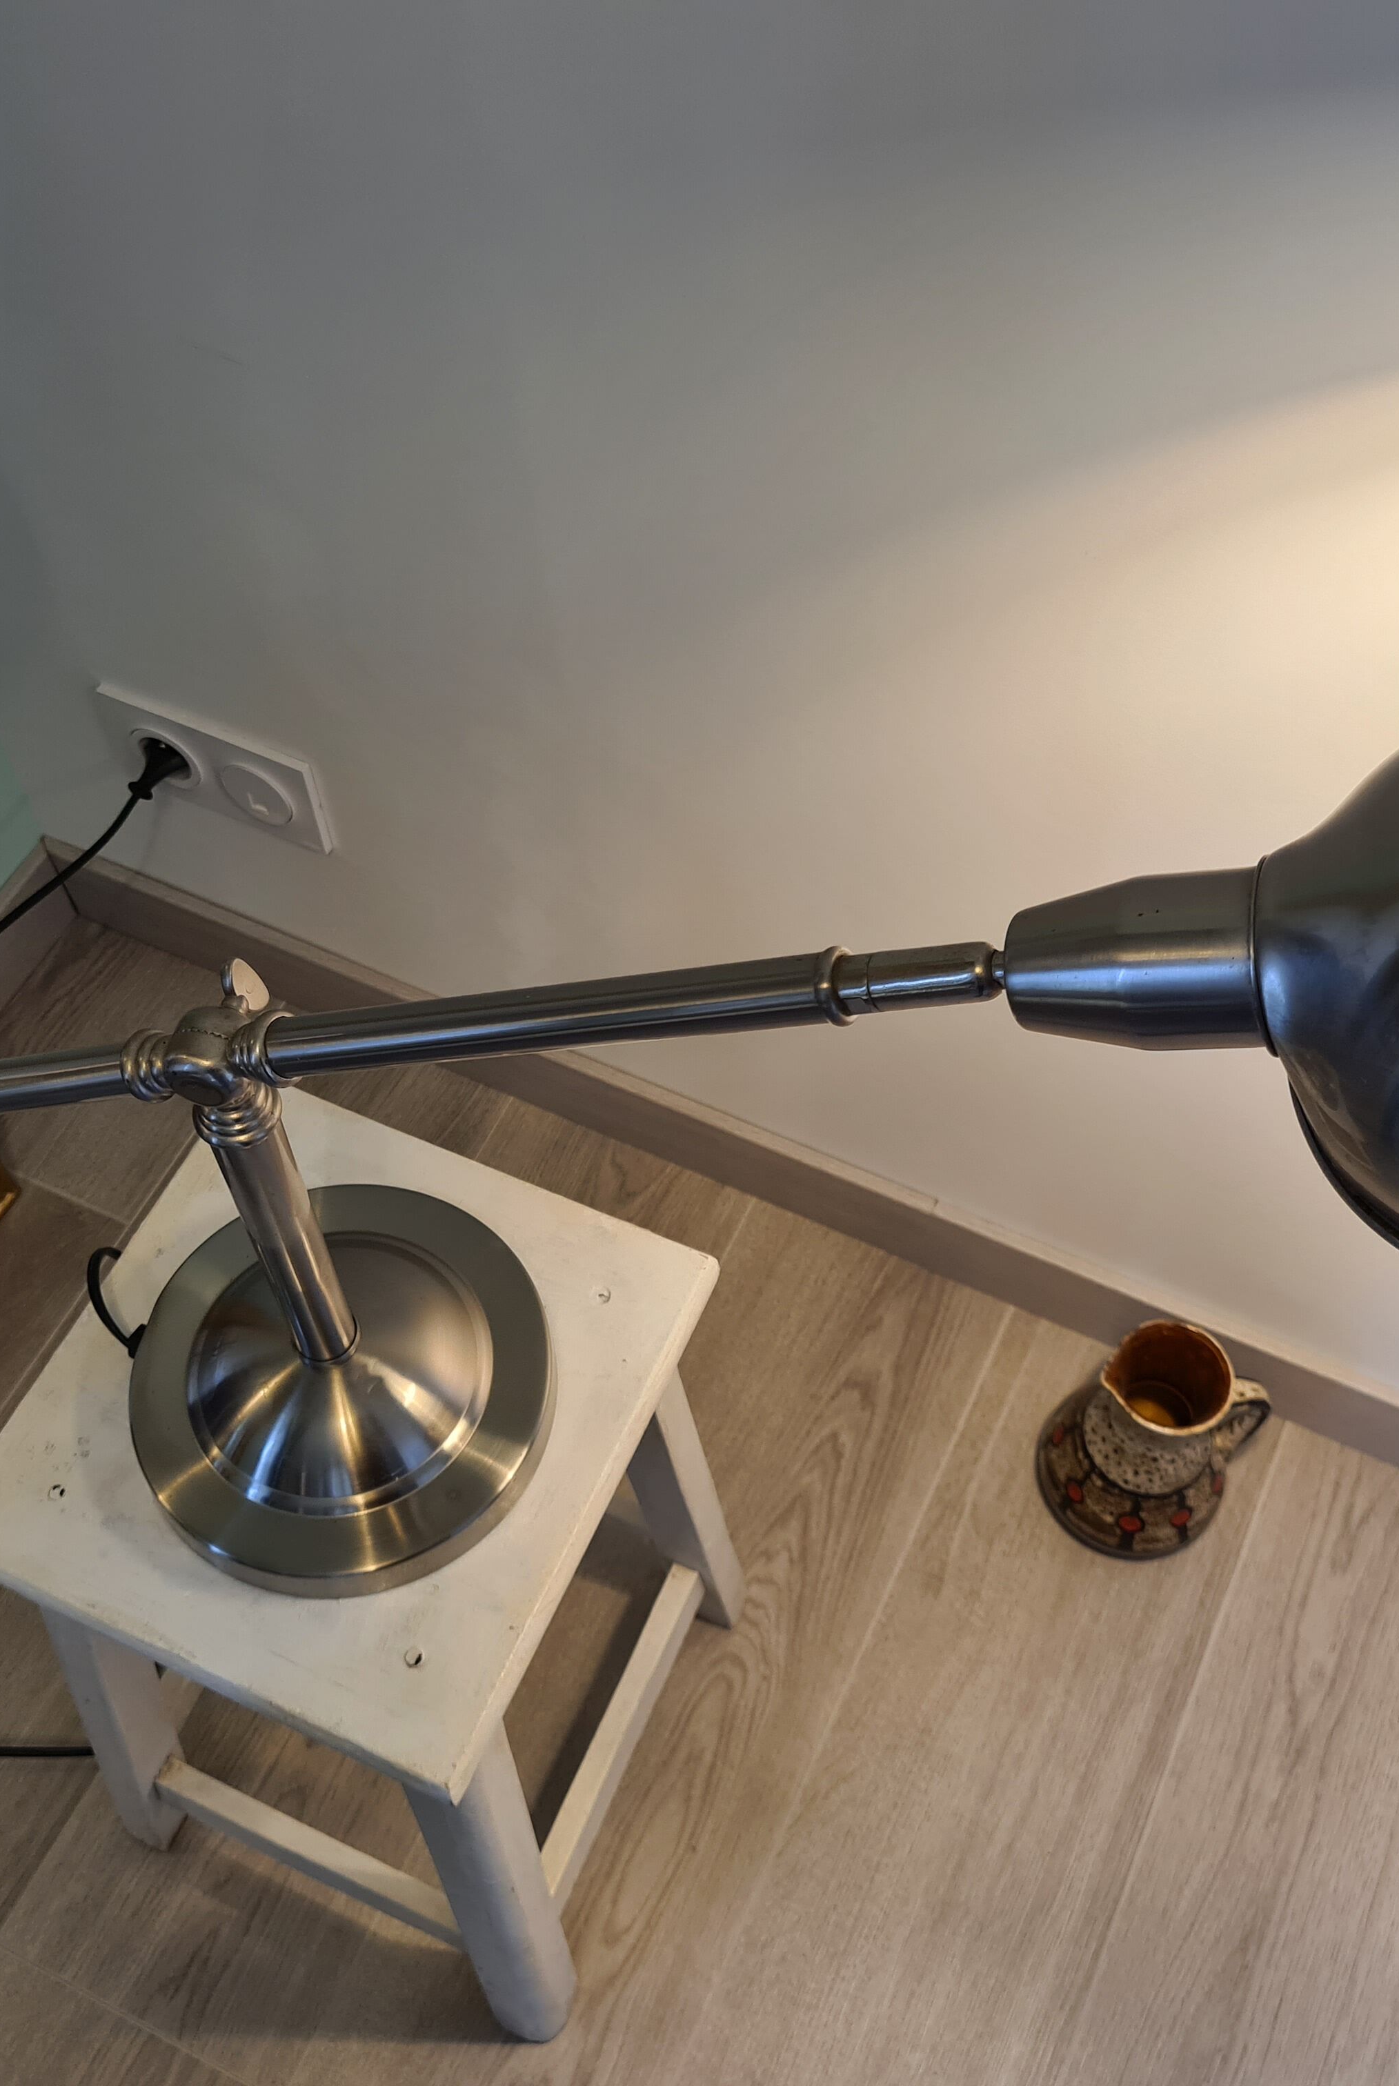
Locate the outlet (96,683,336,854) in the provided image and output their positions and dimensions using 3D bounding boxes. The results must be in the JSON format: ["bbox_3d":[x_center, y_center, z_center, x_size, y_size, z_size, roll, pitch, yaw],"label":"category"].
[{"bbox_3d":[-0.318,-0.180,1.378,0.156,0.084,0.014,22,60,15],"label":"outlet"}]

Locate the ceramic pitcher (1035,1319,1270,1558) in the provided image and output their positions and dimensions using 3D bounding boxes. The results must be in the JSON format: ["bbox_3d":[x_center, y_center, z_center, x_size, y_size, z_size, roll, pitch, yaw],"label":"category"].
[{"bbox_3d":[0.283,0.242,1.309,0.126,0.158,0.122,4,57,3],"label":"ceramic pitcher"}]

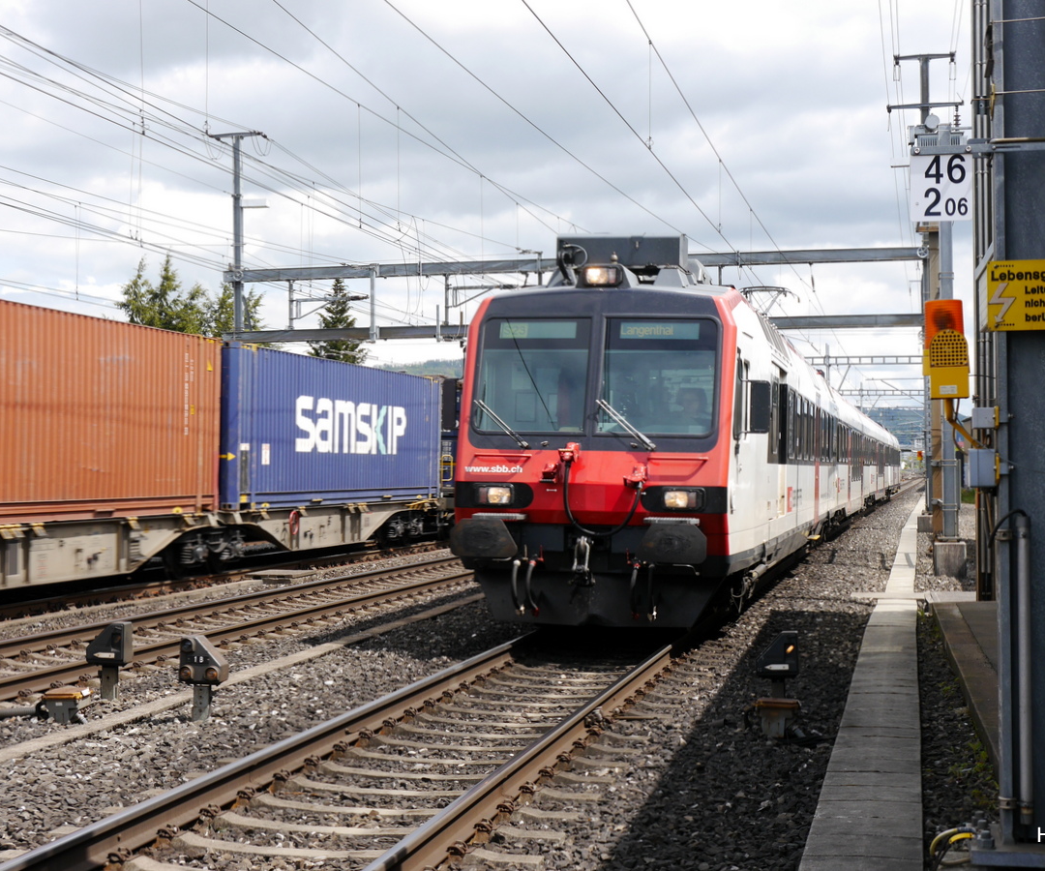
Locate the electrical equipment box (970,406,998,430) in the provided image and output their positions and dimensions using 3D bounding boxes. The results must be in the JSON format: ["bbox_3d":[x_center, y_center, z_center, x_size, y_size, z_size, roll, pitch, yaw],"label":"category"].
[{"bbox_3d":[1.867,-0.070,7.600,0.092,0.085,0.090,-1,-1,11],"label":"electrical equipment box"}]

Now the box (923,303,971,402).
[{"bbox_3d":[1.738,-0.352,7.700,0.182,0.395,0.200,-1,-1,11],"label":"box"}]

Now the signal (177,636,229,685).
[{"bbox_3d":[-2.322,1.639,13.700,0.318,0.335,0.190,-1,-1,11],"label":"signal"}]

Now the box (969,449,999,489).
[{"bbox_3d":[1.861,0.135,7.600,0.104,0.151,0.130,-1,-1,11],"label":"box"}]

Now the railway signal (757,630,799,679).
[{"bbox_3d":[1.907,1.632,14.000,0.303,0.325,0.190,-1,-1,11],"label":"railway signal"}]

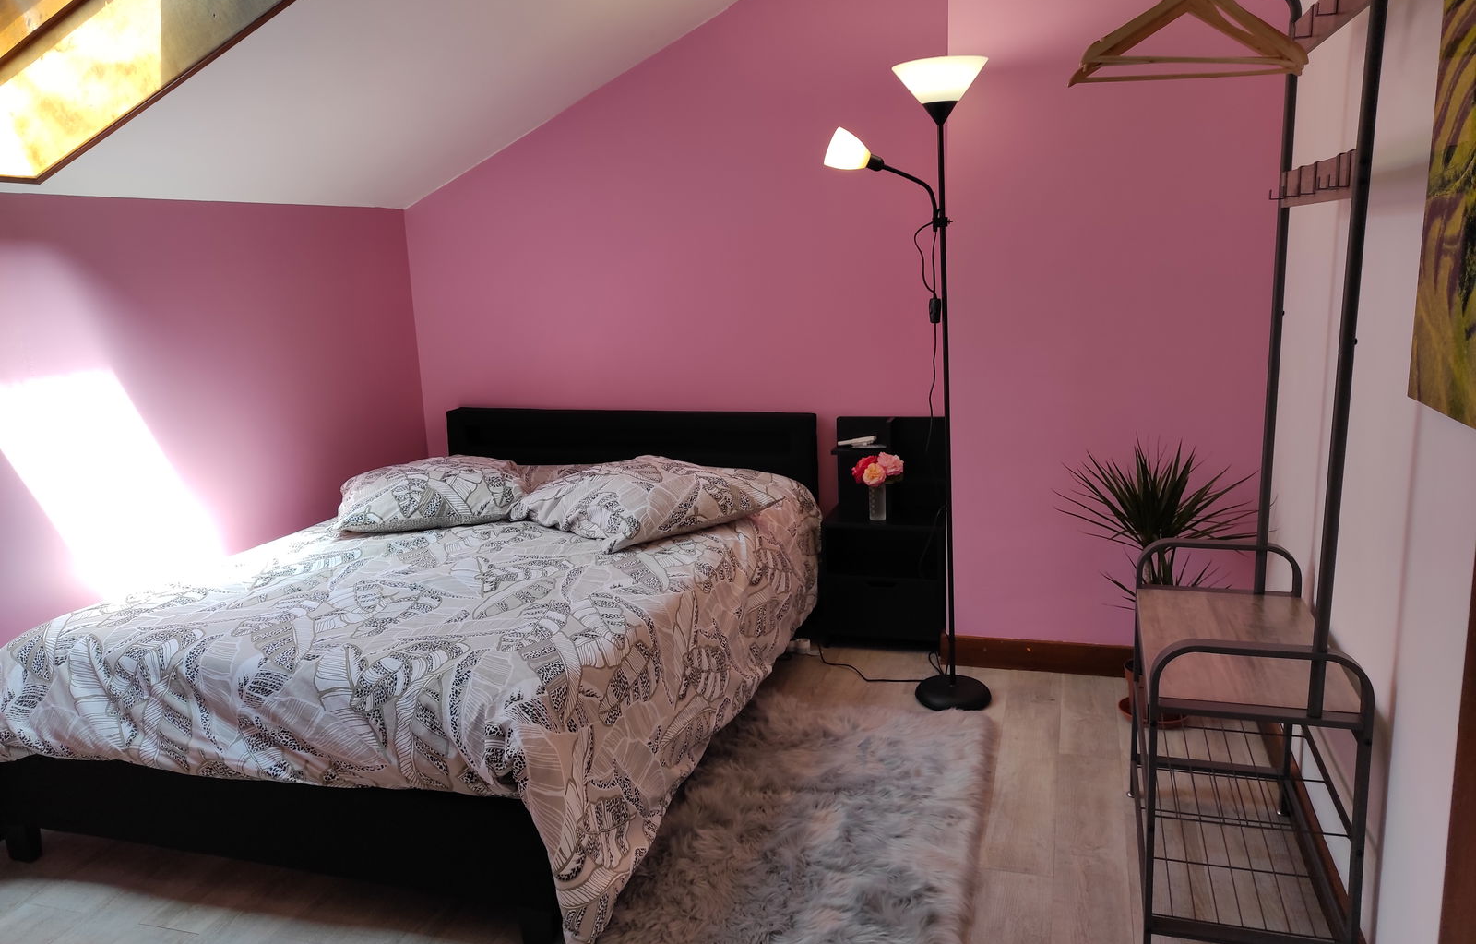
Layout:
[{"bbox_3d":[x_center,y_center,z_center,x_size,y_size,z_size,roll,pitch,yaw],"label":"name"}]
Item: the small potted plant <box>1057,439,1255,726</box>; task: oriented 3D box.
[{"bbox_3d":[1.161,0.303,2.950,0.522,0.786,0.488,1,13,18],"label":"small potted plant"}]

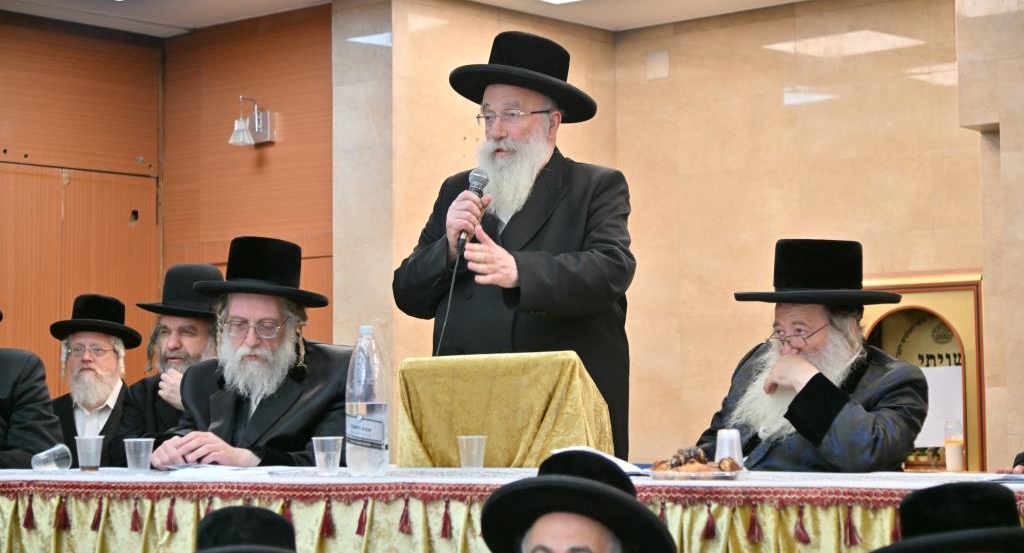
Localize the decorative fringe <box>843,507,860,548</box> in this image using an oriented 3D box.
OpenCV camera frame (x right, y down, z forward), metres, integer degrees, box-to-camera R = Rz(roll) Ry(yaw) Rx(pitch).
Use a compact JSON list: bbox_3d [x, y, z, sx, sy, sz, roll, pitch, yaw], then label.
[{"bbox_3d":[0.622,0.458,3.389,0.033,0.077,0.022,-1,-4,14],"label":"decorative fringe"}]

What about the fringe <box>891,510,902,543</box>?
[{"bbox_3d":[0.700,0.453,3.362,0.030,0.073,0.022,-1,-4,14],"label":"fringe"}]

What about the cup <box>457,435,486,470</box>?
[{"bbox_3d":[-0.090,0.400,4.150,0.070,0.084,0.070,-1,-3,0],"label":"cup"}]

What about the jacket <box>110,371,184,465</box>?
[{"bbox_3d":[-0.895,0.549,5.100,0.480,0.620,0.360,-1,-3,12],"label":"jacket"}]

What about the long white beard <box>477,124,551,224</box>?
[{"bbox_3d":[0.004,-0.257,4.660,0.165,0.250,0.140,-3,-4,35],"label":"long white beard"}]

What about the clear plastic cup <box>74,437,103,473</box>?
[{"bbox_3d":[-0.977,0.412,4.280,0.071,0.084,0.071,-1,-3,0],"label":"clear plastic cup"}]

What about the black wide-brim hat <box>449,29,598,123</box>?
[{"bbox_3d":[0.041,-0.513,4.580,0.360,0.150,0.395,13,-11,3],"label":"black wide-brim hat"}]

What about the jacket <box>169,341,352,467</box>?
[{"bbox_3d":[-0.616,0.462,4.680,0.540,0.600,0.500,-1,-4,13],"label":"jacket"}]

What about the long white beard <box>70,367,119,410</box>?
[{"bbox_3d":[-1.434,0.385,6.350,0.165,0.155,0.110,0,-4,0],"label":"long white beard"}]

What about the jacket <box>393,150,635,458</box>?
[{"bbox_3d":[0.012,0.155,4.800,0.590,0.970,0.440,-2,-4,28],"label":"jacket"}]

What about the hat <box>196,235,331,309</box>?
[{"bbox_3d":[-0.611,-0.017,4.600,0.335,0.138,0.365,5,-8,8],"label":"hat"}]

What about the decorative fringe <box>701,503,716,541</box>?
[{"bbox_3d":[0.370,0.462,3.480,0.027,0.072,0.021,-2,-4,20],"label":"decorative fringe"}]

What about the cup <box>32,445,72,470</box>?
[{"bbox_3d":[-1.105,0.438,4.430,0.084,0.071,0.071,-15,-10,40],"label":"cup"}]

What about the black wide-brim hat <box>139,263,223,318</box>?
[{"bbox_3d":[-0.930,0.044,5.400,0.335,0.140,0.360,-1,5,5],"label":"black wide-brim hat"}]

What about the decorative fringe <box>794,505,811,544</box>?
[{"bbox_3d":[0.537,0.459,3.419,0.030,0.071,0.022,-1,-4,14],"label":"decorative fringe"}]

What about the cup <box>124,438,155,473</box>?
[{"bbox_3d":[-0.830,0.401,4.120,0.071,0.079,0.071,0,-4,0],"label":"cup"}]

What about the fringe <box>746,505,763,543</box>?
[{"bbox_3d":[0.453,0.462,3.450,0.028,0.072,0.021,-2,-4,20],"label":"fringe"}]

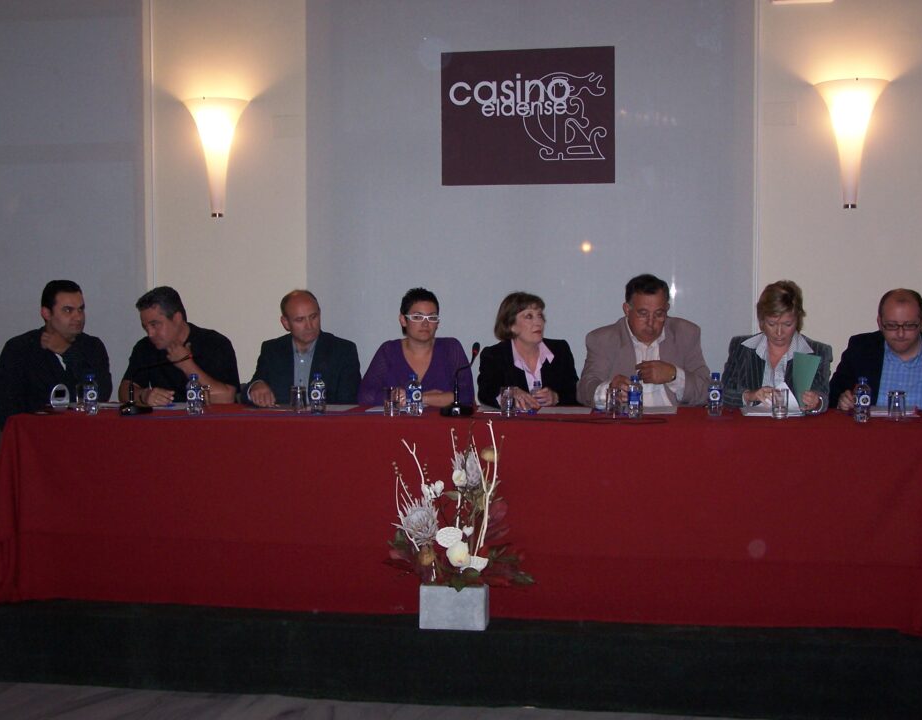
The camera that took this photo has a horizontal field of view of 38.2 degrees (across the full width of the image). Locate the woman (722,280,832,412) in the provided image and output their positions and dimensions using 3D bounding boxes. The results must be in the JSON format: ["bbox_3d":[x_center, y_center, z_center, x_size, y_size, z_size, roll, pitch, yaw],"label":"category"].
[{"bbox_3d":[1.341,0.324,5.598,0.480,1.300,0.780,0,3,10],"label":"woman"}]

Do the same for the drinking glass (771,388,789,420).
[{"bbox_3d":[1.243,0.170,5.177,0.066,0.117,0.066,0,2,10],"label":"drinking glass"}]

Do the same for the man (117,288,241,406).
[{"bbox_3d":[-1.291,0.314,6.106,0.570,1.280,0.800,1,3,16],"label":"man"}]

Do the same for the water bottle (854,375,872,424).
[{"bbox_3d":[1.556,0.151,5.160,0.061,0.174,0.061,0,3,9],"label":"water bottle"}]

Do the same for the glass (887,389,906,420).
[{"bbox_3d":[1.677,0.173,5.124,0.067,0.114,0.067,0,2,10],"label":"glass"}]

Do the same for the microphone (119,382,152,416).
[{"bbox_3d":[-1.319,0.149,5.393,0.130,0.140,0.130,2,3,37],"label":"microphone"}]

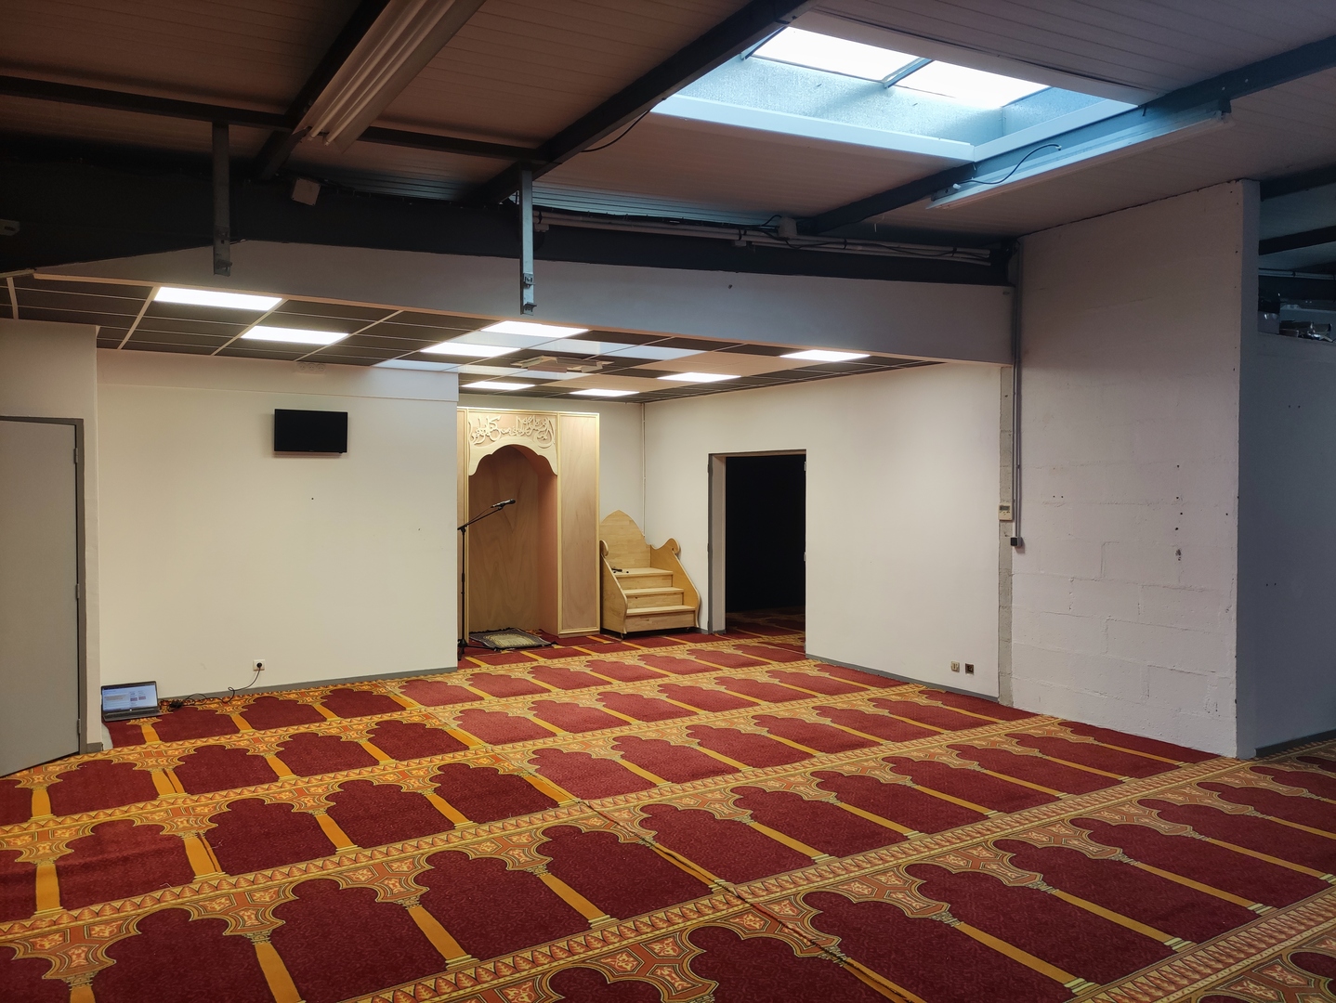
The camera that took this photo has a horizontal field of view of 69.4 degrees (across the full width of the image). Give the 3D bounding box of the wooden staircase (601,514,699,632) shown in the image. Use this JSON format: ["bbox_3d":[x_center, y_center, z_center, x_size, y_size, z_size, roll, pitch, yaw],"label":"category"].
[{"bbox_3d":[-0.322,0.785,10.911,0.910,1.355,1.060,-1,1,-31],"label":"wooden staircase"}]

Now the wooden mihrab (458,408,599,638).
[{"bbox_3d":[-1.757,0.253,10.359,2.040,2.435,0.560,-1,1,-33],"label":"wooden mihrab"}]

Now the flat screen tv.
[{"bbox_3d":[-2.855,-0.560,7.722,0.560,0.333,0.055,-1,5,-33],"label":"flat screen tv"}]

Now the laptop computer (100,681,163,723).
[{"bbox_3d":[-3.828,1.426,6.897,0.355,0.205,0.320,-1,1,-33],"label":"laptop computer"}]

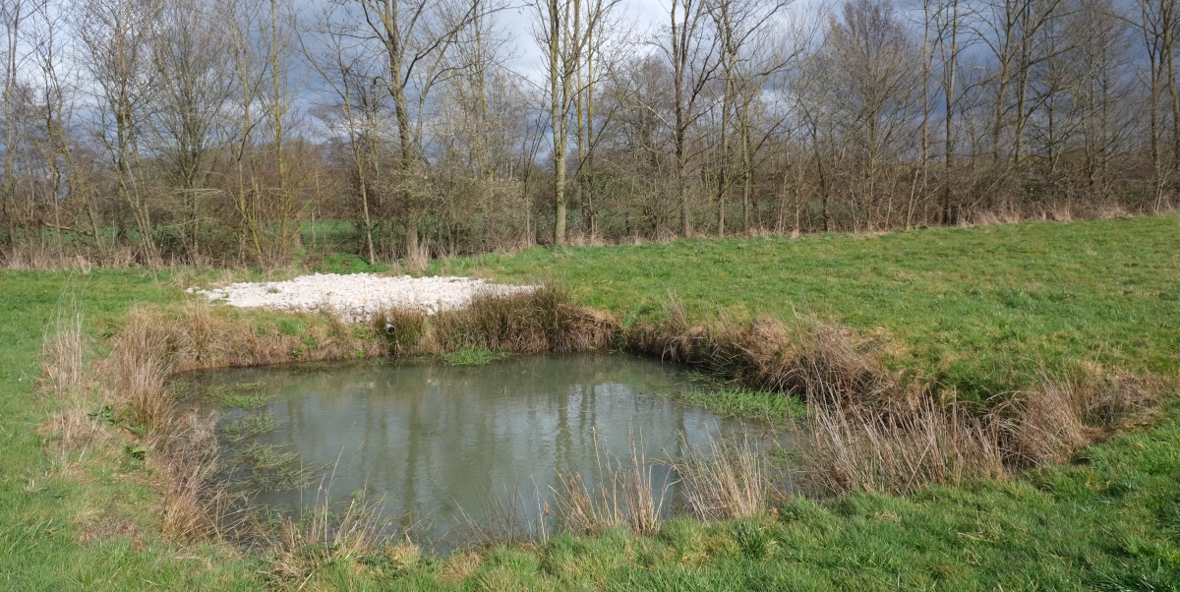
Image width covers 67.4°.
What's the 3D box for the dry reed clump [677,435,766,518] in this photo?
[{"bbox_3d":[0.786,1.087,5.300,0.530,0.480,0.420,0,6,0],"label":"dry reed clump"}]

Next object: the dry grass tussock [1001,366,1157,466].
[{"bbox_3d":[3.421,0.837,6.200,0.950,0.550,0.750,0,6,0],"label":"dry grass tussock"}]

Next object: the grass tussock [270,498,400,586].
[{"bbox_3d":[-1.225,1.169,4.200,0.560,0.350,0.450,0,6,0],"label":"grass tussock"}]

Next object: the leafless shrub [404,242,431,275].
[{"bbox_3d":[-3.900,-0.856,20.000,0.600,0.740,0.550,0,6,0],"label":"leafless shrub"}]

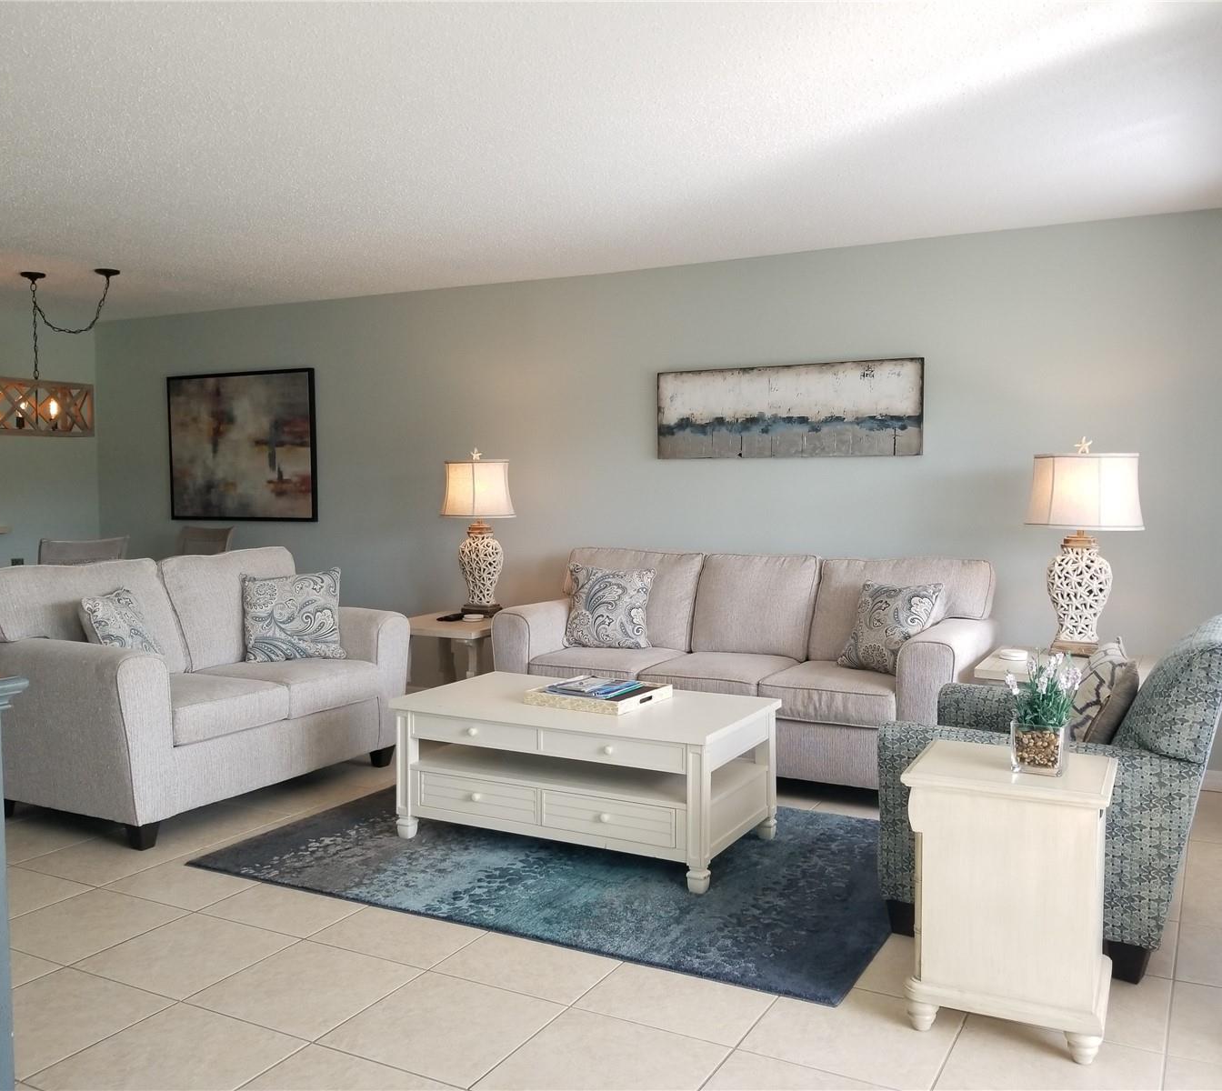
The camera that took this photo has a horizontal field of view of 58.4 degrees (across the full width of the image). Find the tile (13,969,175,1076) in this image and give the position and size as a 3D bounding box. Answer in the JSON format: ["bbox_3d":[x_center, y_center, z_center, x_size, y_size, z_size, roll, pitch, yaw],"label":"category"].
[{"bbox_3d":[-1.342,1.125,2.583,0.424,0.011,0.424,1,3,28],"label":"tile"}]

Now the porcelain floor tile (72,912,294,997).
[{"bbox_3d":[-1.180,1.143,3.057,0.437,0.010,0.432,1,3,28],"label":"porcelain floor tile"}]

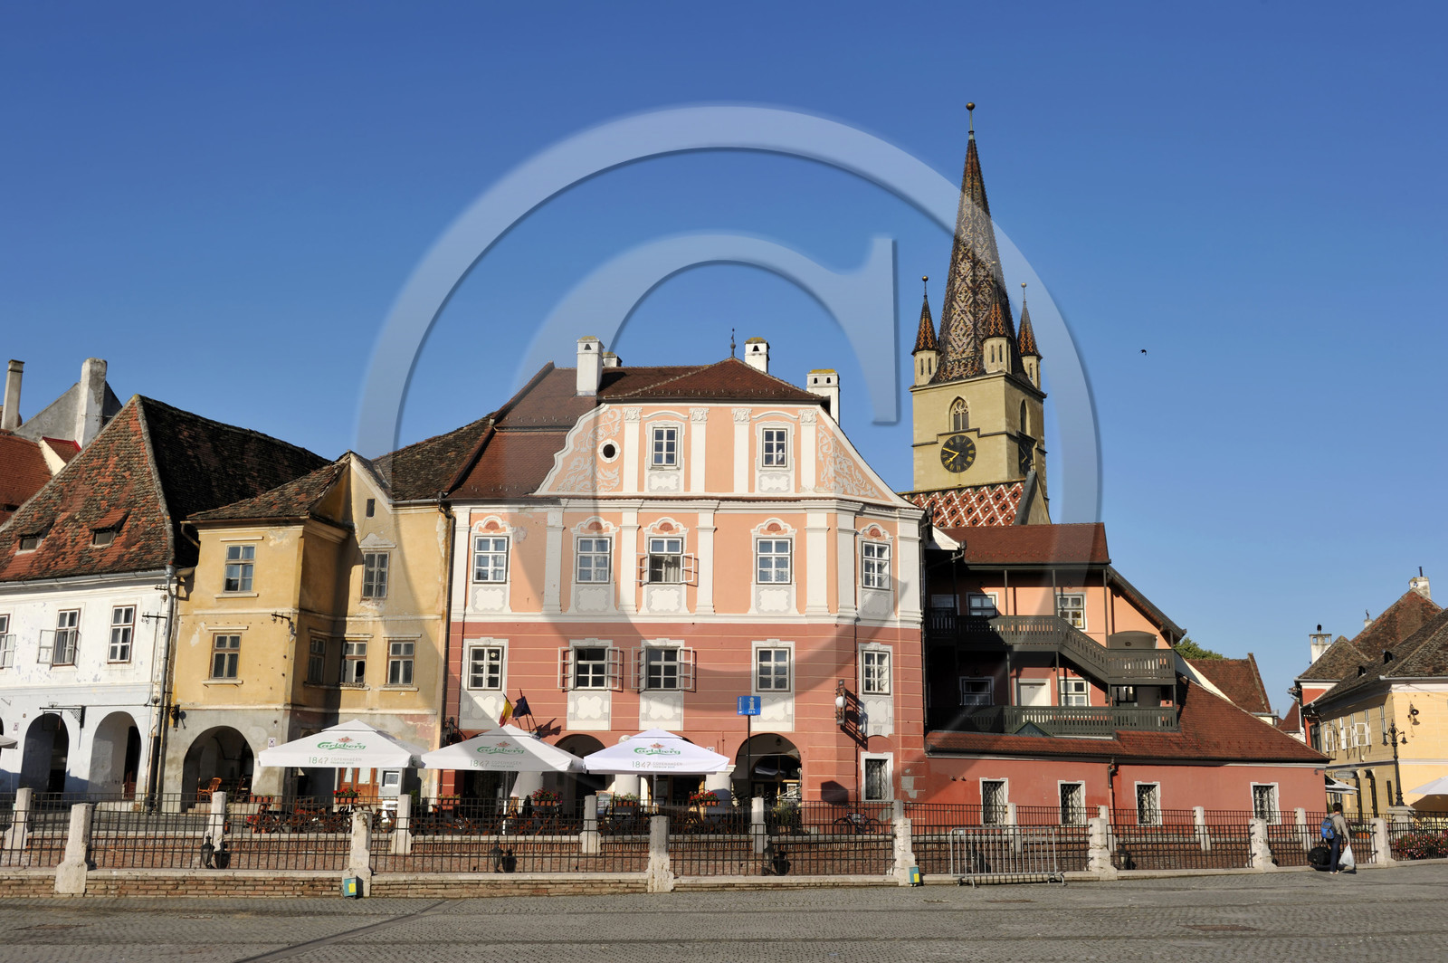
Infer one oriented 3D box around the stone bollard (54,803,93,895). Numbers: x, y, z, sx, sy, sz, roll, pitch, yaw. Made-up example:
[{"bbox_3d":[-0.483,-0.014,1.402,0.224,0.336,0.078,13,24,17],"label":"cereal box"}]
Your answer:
[{"bbox_3d":[-10.939,6.176,23.655,0.450,1.451,0.390,2,-13,-6],"label":"stone bollard"}]

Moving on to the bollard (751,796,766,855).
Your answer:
[{"bbox_3d":[0.933,9.332,38.148,0.420,1.507,0.460,5,-13,-18],"label":"bollard"}]

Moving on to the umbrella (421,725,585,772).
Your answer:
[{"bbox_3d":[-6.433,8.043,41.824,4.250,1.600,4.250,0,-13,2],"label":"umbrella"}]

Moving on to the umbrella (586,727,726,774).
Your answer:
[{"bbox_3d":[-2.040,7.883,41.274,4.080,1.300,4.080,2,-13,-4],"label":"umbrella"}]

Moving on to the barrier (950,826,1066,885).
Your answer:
[{"bbox_3d":[5.518,7.309,27.405,2.380,1.100,0.520,6,-14,-22],"label":"barrier"}]

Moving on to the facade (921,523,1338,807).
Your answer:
[{"bbox_3d":[15.106,8.024,58.917,17.600,13.000,10.000,4,-13,-15],"label":"facade"}]

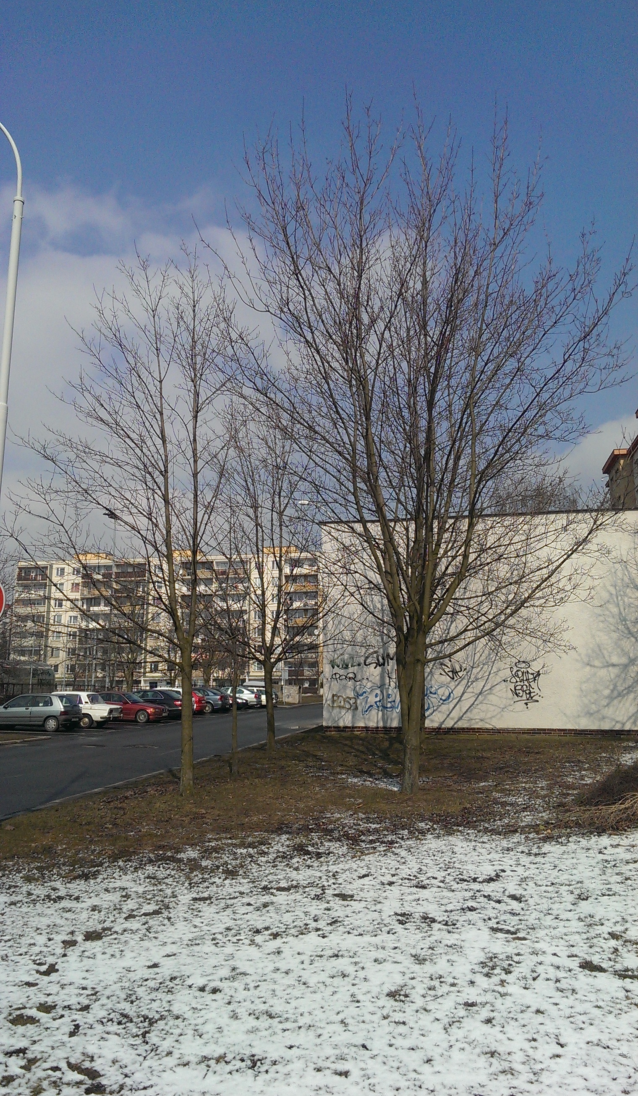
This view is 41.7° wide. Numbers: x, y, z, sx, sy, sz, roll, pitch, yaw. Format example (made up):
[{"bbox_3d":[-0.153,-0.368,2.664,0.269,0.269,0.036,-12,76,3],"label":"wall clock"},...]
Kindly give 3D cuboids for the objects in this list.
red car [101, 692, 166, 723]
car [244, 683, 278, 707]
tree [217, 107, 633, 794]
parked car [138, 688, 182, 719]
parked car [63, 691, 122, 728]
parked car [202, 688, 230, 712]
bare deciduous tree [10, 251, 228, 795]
[{"bbox_3d":[-9.119,7.392,38.964,4.433,1.390,1.698,-3,-9,15],"label":"red car"},{"bbox_3d":[-5.319,11.059,62.875,4.550,1.620,1.760,-2,-9,12],"label":"car"},{"bbox_3d":[1.718,-1.919,13.653,6.480,11.420,6.150,-1,-9,0],"label":"tree"},{"bbox_3d":[-8.806,7.878,42.216,4.700,1.450,1.820,-2,-9,12],"label":"parked car"},{"bbox_3d":[-10.376,6.760,35.093,4.166,1.440,1.611,-2,-9,11],"label":"parked car"},{"bbox_3d":[-7.732,9.285,51.087,4.650,1.450,1.780,-2,-9,12],"label":"parked car"},{"bbox_3d":[-3.266,-0.614,13.743,3.430,8.990,3.260,-1,-9,0],"label":"bare deciduous tree"}]

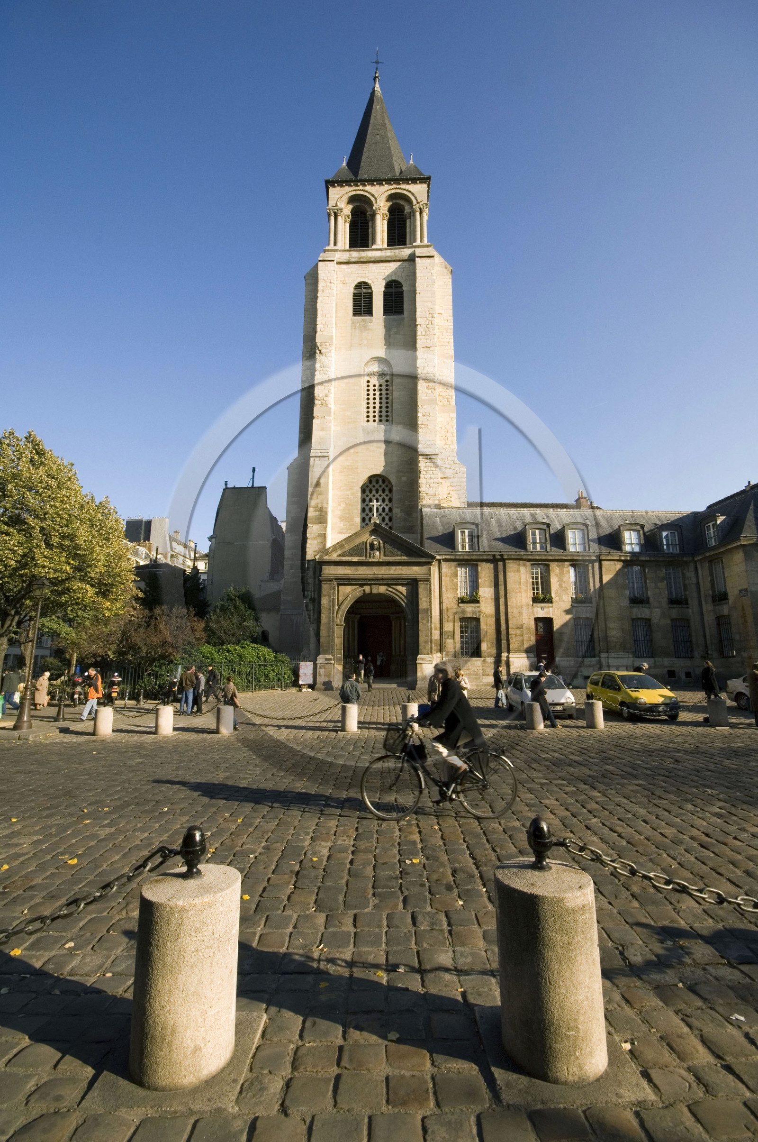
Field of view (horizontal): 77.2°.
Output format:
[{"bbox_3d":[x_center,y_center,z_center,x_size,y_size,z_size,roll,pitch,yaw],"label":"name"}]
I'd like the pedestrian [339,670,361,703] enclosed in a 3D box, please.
[{"bbox_3d":[-0.750,3.490,12.907,0.560,1.470,0.500,0,-11,0],"label":"pedestrian"}]

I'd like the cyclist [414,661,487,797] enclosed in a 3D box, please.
[{"bbox_3d":[0.815,1.846,5.498,0.820,1.548,0.520,1,-11,-3],"label":"cyclist"}]

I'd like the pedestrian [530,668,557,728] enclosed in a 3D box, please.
[{"bbox_3d":[4.616,3.572,13.110,0.820,1.573,0.500,2,-11,-11],"label":"pedestrian"}]

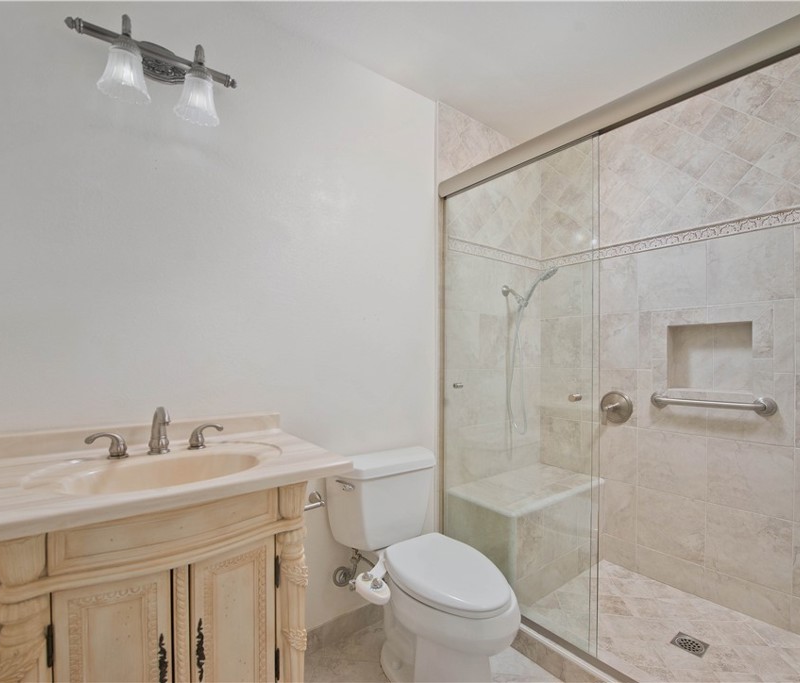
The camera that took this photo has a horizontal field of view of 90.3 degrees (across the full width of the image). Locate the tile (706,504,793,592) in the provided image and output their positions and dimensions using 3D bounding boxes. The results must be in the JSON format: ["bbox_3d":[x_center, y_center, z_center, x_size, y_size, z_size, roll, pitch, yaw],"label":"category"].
[{"bbox_3d":[1.557,0.918,1.789,0.010,0.305,0.303,1,-1,-43],"label":"tile"}]

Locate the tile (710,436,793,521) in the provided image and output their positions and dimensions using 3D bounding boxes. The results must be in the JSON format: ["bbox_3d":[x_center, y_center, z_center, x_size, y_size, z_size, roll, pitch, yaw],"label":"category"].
[{"bbox_3d":[1.521,0.587,1.734,0.010,0.300,0.298,1,-1,-37],"label":"tile"}]

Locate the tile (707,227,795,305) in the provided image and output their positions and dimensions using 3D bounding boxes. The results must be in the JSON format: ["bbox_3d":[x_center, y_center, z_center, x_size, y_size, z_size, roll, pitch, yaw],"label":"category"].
[{"bbox_3d":[1.530,-0.321,1.752,0.010,0.300,0.298,1,-1,-37],"label":"tile"}]

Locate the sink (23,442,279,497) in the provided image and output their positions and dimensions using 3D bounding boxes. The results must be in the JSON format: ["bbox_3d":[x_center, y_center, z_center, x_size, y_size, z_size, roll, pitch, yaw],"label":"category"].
[{"bbox_3d":[-0.615,0.393,1.055,0.555,0.145,0.355,1,-1,-37],"label":"sink"}]

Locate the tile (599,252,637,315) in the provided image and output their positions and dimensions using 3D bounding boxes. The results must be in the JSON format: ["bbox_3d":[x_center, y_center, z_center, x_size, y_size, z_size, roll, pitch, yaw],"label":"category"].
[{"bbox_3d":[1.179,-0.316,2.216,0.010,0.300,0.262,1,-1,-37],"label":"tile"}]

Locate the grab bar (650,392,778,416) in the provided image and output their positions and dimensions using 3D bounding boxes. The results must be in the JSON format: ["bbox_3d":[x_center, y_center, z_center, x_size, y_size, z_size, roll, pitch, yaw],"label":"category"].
[{"bbox_3d":[1.407,0.285,1.824,0.074,0.076,0.475,1,-1,-37],"label":"grab bar"}]

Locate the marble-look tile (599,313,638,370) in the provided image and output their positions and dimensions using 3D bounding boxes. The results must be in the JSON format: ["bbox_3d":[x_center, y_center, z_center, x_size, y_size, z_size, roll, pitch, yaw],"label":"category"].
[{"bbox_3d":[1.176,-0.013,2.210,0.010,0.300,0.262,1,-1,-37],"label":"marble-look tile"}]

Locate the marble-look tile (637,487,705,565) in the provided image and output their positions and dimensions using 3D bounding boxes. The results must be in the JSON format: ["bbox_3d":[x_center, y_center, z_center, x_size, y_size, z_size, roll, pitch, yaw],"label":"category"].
[{"bbox_3d":[1.357,0.923,2.007,0.010,0.305,0.303,1,-1,-43],"label":"marble-look tile"}]

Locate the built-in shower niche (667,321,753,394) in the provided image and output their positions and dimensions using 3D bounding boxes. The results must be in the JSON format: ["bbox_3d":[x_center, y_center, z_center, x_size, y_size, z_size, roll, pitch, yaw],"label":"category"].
[{"bbox_3d":[1.468,0.079,1.883,0.088,0.317,0.322,1,-1,-37],"label":"built-in shower niche"}]

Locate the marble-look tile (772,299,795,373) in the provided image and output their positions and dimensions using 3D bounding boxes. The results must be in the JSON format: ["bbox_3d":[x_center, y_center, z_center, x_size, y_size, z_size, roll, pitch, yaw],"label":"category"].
[{"bbox_3d":[1.647,-0.019,1.707,0.010,0.308,0.063,1,-1,-43],"label":"marble-look tile"}]

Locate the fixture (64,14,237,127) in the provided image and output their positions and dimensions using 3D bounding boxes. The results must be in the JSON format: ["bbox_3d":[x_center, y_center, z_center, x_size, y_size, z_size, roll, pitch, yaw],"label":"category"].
[{"bbox_3d":[-0.734,-0.833,1.229,0.450,0.232,0.165,1,-1,-37],"label":"fixture"}]

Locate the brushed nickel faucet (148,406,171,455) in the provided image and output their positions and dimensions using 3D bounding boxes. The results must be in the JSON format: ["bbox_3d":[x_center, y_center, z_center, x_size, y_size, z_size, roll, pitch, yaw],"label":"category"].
[{"bbox_3d":[-0.680,0.259,1.139,0.055,0.135,0.140,1,-1,-37],"label":"brushed nickel faucet"}]

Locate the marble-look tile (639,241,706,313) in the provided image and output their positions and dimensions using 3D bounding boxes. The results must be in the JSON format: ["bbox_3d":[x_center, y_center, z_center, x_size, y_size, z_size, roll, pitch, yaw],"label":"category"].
[{"bbox_3d":[1.368,-0.320,2.014,0.010,0.306,0.303,1,-1,-43],"label":"marble-look tile"}]

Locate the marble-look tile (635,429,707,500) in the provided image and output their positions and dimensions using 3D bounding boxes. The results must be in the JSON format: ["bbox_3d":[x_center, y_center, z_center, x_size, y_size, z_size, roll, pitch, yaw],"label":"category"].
[{"bbox_3d":[1.361,0.615,2.006,0.010,0.306,0.303,1,-1,-43],"label":"marble-look tile"}]

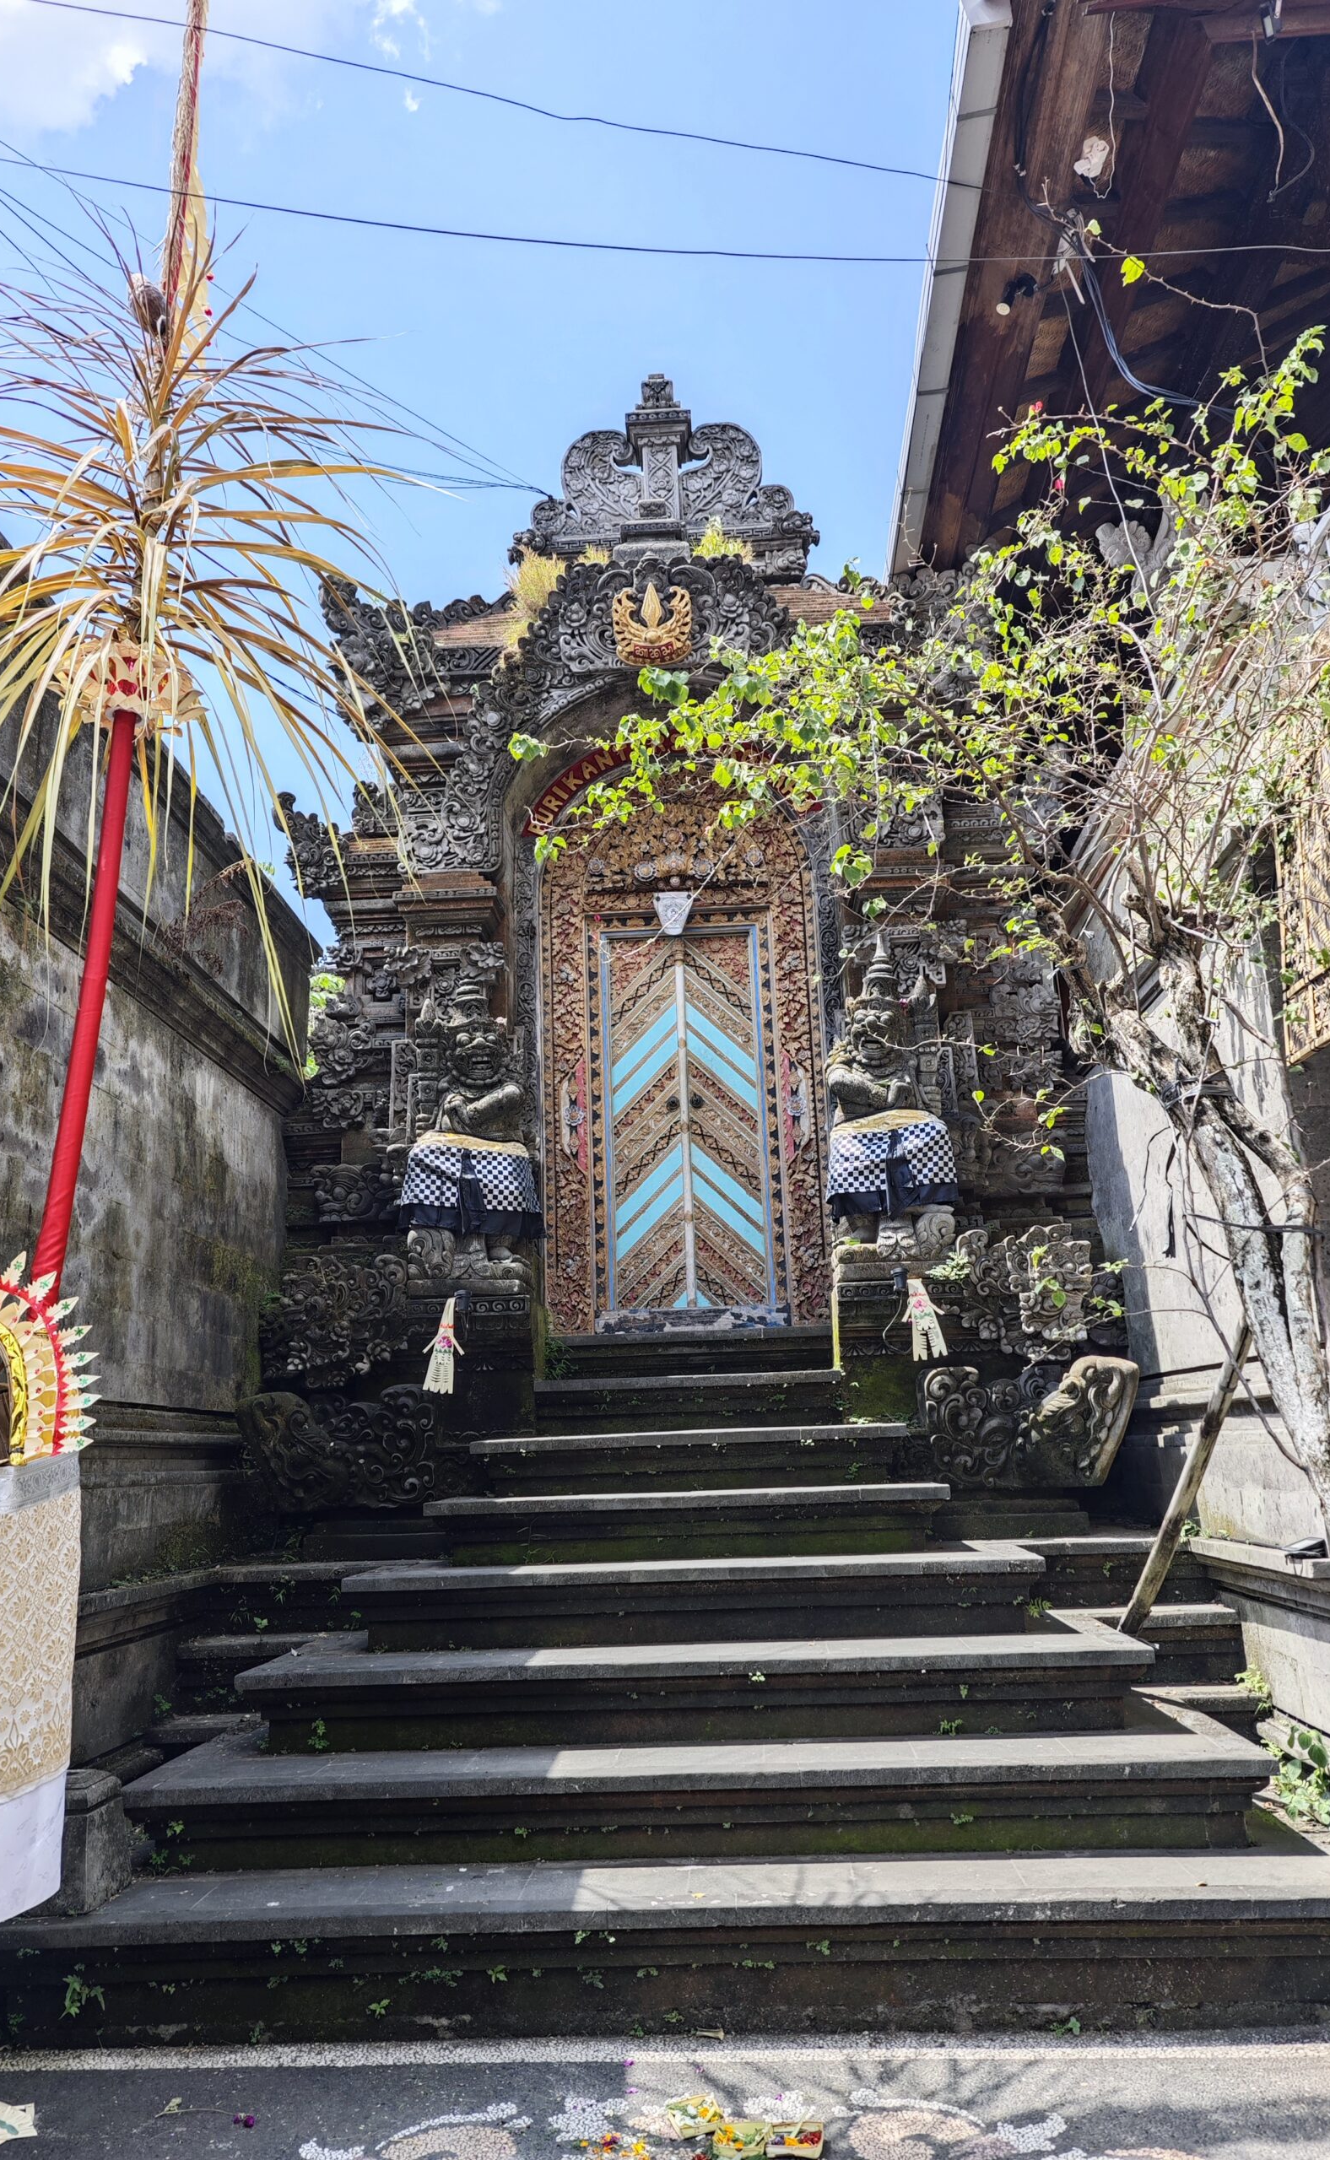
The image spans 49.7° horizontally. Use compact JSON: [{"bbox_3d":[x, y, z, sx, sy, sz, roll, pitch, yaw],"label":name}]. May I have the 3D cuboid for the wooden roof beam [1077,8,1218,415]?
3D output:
[{"bbox_3d":[2.005,-3.684,6.261,0.163,0.192,2.400,-3,-15,4],"label":"wooden roof beam"}]

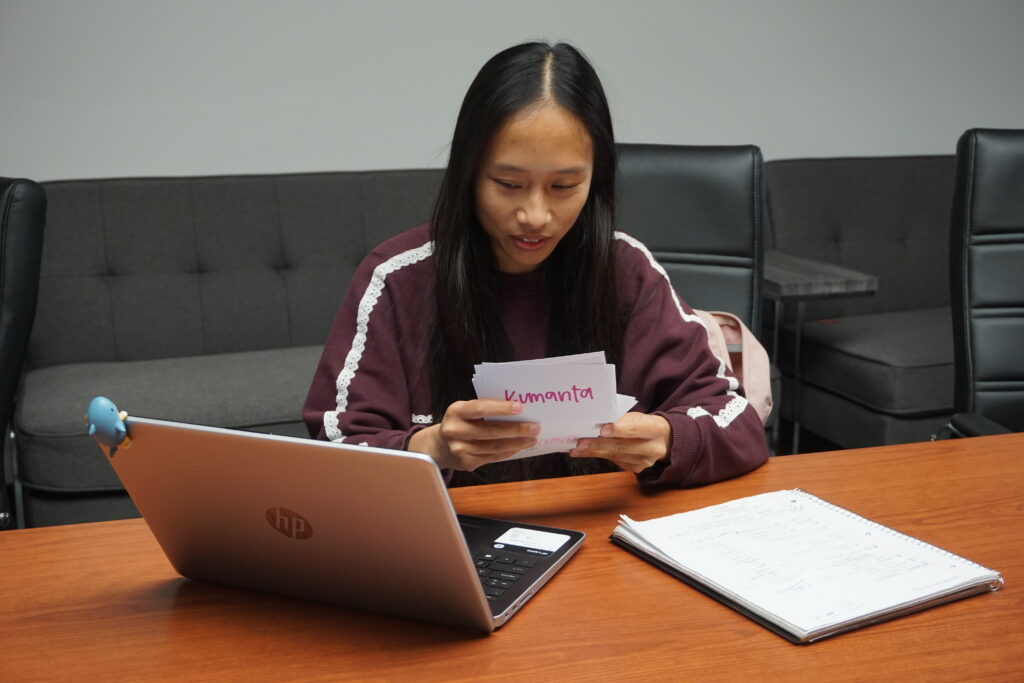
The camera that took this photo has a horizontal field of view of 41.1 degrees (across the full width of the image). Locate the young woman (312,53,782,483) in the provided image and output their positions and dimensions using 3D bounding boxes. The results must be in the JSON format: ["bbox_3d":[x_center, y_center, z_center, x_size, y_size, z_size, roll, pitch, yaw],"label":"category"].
[{"bbox_3d":[0.031,0.250,1.718,0.530,1.227,0.640,-2,13,-7],"label":"young woman"}]

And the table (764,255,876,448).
[{"bbox_3d":[0.711,0.103,3.731,0.291,0.622,0.491,-5,14,-22],"label":"table"}]

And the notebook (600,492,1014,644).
[{"bbox_3d":[0.274,0.203,1.305,0.238,0.020,0.279,-7,15,-29],"label":"notebook"}]

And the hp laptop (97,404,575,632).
[{"bbox_3d":[-0.140,0.126,1.233,0.325,0.205,0.337,5,14,22],"label":"hp laptop"}]

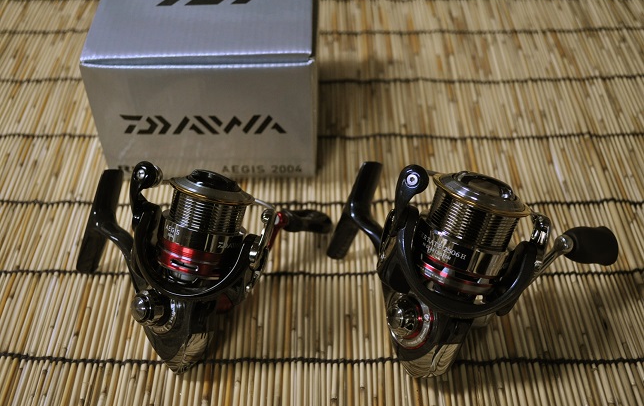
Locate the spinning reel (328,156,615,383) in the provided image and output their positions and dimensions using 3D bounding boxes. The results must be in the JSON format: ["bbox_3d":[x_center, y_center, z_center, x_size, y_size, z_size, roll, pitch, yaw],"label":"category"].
[{"bbox_3d":[0.079,0.028,0.405,0.138,0.111,0.114,0,28,-43],"label":"spinning reel"}]

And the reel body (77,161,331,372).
[{"bbox_3d":[-0.065,0.027,0.412,0.106,0.106,0.124,24,15,29],"label":"reel body"}]

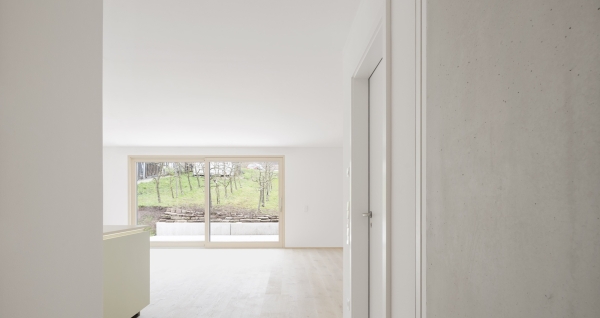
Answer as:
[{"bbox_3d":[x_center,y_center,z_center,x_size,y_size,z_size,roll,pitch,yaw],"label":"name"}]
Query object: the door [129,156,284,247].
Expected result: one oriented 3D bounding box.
[{"bbox_3d":[-2.290,1.060,6.980,3.820,2.260,0.160,0,-3,0],"label":"door"}]

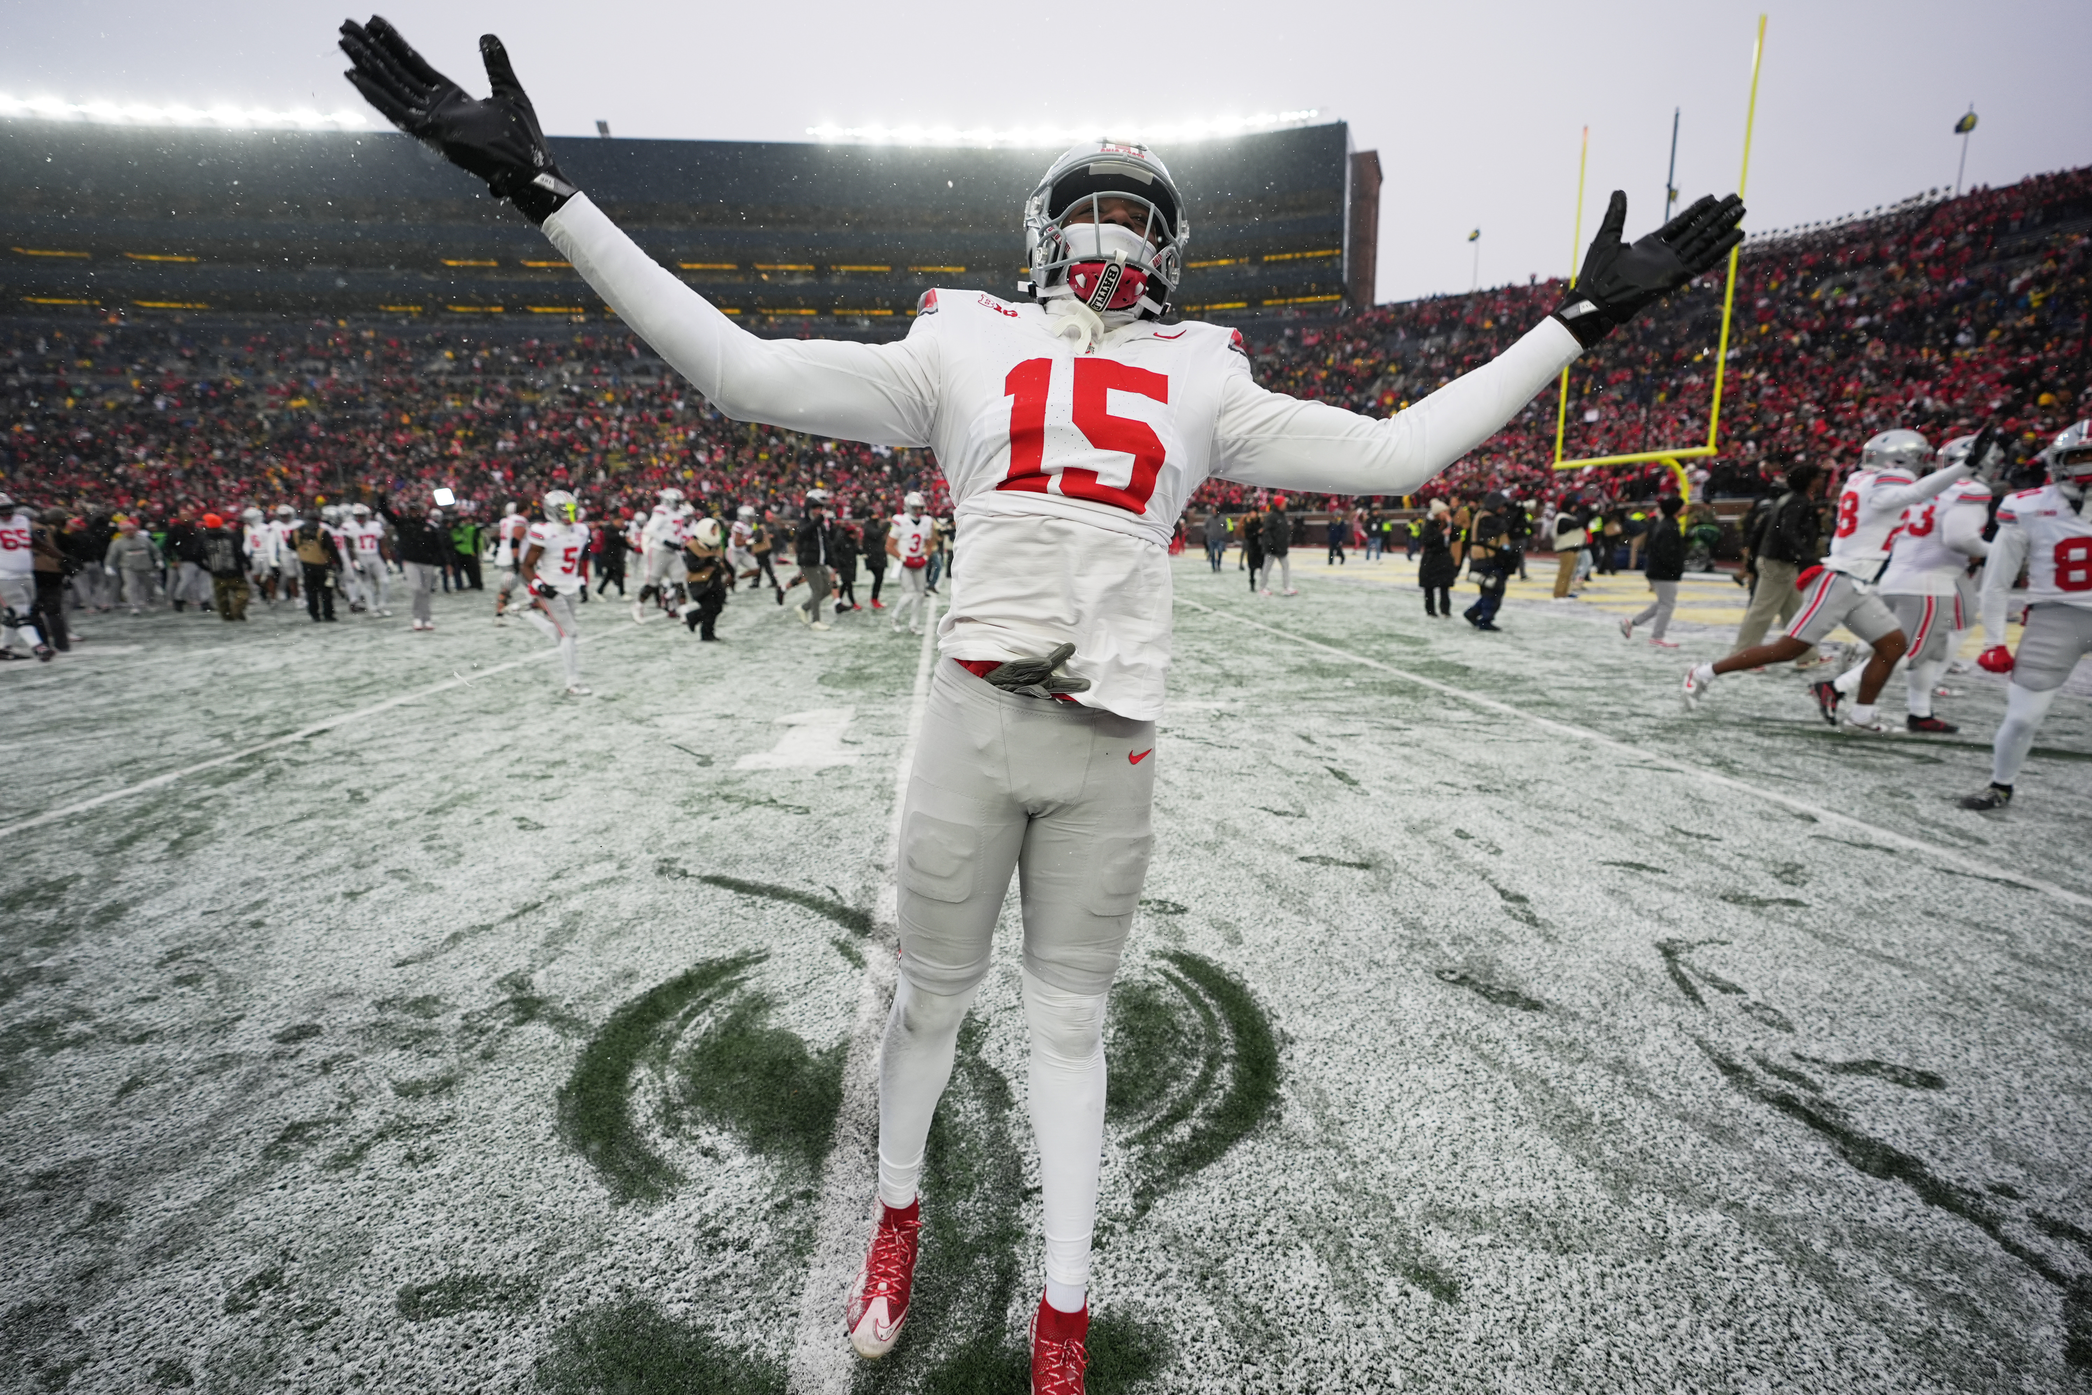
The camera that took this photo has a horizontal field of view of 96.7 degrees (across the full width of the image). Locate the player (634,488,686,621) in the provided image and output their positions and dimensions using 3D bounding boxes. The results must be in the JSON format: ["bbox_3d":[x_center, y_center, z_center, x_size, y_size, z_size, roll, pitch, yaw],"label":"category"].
[{"bbox_3d":[-6.169,-2.267,14.900,0.800,1.990,0.660,4,12,24],"label":"player"}]

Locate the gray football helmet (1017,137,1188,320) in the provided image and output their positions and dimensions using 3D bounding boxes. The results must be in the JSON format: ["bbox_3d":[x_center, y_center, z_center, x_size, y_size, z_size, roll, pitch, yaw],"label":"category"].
[{"bbox_3d":[0.088,-0.692,1.375,0.250,0.265,0.320,7,-6,-4],"label":"gray football helmet"}]

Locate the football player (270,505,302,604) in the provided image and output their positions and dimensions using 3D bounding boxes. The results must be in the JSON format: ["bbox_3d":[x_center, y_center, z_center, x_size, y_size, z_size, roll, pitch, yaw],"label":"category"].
[{"bbox_3d":[-15.395,-2.849,18.882,0.700,1.950,0.500,-9,14,-38],"label":"football player"}]

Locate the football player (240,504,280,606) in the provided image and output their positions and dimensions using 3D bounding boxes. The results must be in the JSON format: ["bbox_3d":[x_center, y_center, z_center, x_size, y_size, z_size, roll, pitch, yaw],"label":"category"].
[{"bbox_3d":[-16.490,-2.958,19.500,0.660,1.940,0.500,-3,11,-12],"label":"football player"}]

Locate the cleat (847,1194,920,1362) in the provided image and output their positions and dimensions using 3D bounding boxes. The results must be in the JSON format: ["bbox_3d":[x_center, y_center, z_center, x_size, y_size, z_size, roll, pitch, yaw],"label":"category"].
[{"bbox_3d":[-0.298,1.093,1.827,0.115,0.140,0.315,1,11,7],"label":"cleat"}]

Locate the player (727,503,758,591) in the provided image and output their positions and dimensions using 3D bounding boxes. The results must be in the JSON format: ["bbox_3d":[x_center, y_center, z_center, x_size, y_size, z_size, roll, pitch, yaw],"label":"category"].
[{"bbox_3d":[-6.635,-3.247,20.400,0.850,1.880,0.620,2,11,12],"label":"player"}]

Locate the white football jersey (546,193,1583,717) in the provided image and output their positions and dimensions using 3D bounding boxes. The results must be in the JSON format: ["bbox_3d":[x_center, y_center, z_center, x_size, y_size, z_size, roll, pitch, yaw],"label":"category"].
[{"bbox_3d":[0.041,-0.303,1.408,1.300,0.700,0.540,-1,11,1],"label":"white football jersey"}]

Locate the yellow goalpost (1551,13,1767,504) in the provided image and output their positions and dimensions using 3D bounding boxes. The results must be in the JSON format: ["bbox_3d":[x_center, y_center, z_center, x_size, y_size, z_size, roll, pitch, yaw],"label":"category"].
[{"bbox_3d":[16.277,-9.434,24.172,1.970,12.120,5.750,-2,11,-6],"label":"yellow goalpost"}]

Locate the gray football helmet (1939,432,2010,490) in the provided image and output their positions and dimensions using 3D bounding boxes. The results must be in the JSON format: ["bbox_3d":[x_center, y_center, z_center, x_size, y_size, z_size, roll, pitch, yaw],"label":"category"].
[{"bbox_3d":[6.130,-1.568,6.150,0.340,0.300,0.250,4,12,22],"label":"gray football helmet"}]

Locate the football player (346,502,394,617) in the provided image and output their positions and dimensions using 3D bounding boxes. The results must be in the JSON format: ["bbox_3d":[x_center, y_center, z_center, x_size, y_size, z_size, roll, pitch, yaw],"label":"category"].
[{"bbox_3d":[-12.100,-2.466,16.625,0.760,1.950,0.500,-8,13,-35],"label":"football player"}]

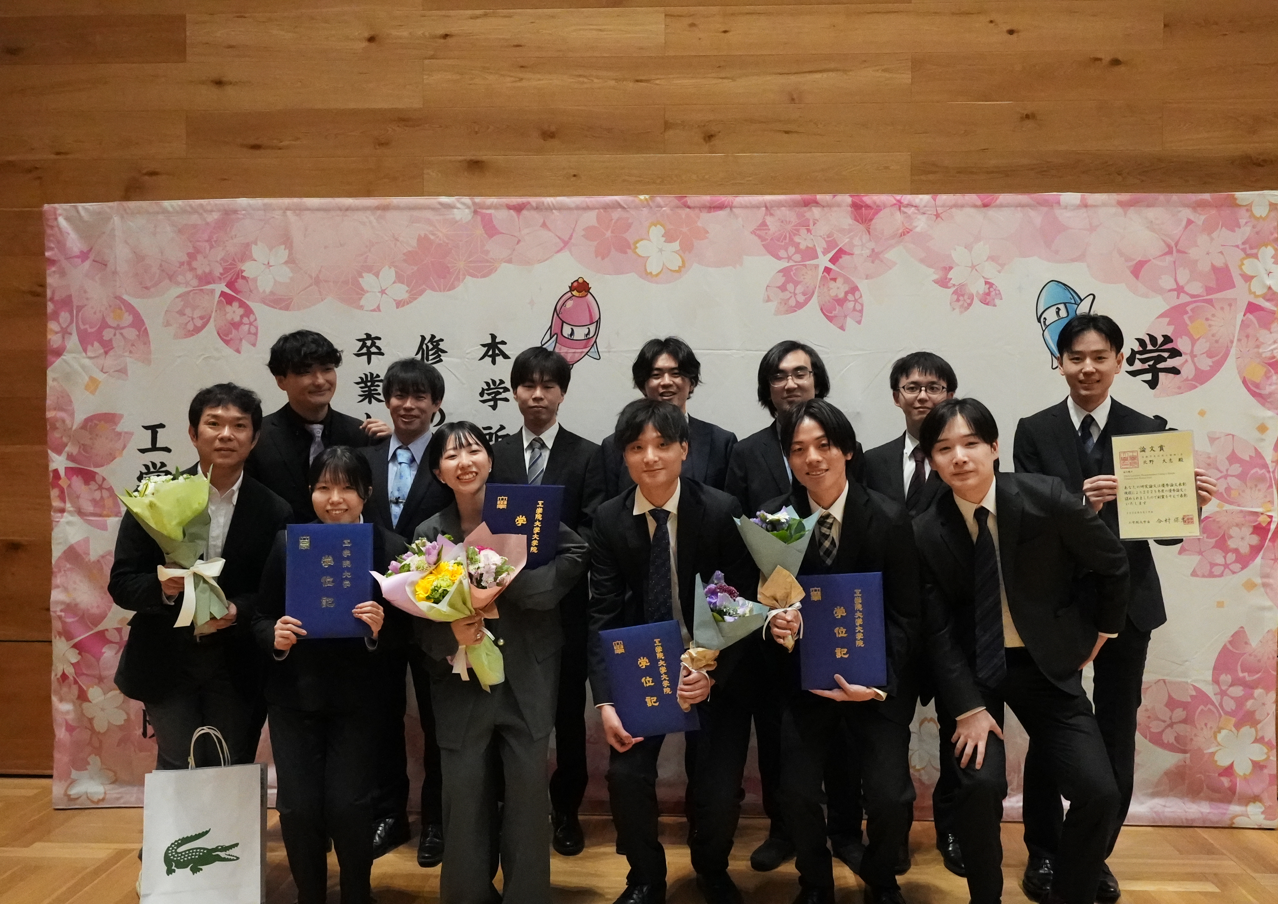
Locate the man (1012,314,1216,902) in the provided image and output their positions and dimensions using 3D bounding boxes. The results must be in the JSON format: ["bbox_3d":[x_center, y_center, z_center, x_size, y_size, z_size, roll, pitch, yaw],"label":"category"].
[{"bbox_3d":[1.434,0.460,3.535,0.606,1.778,0.454,0,0,15],"label":"man"}]

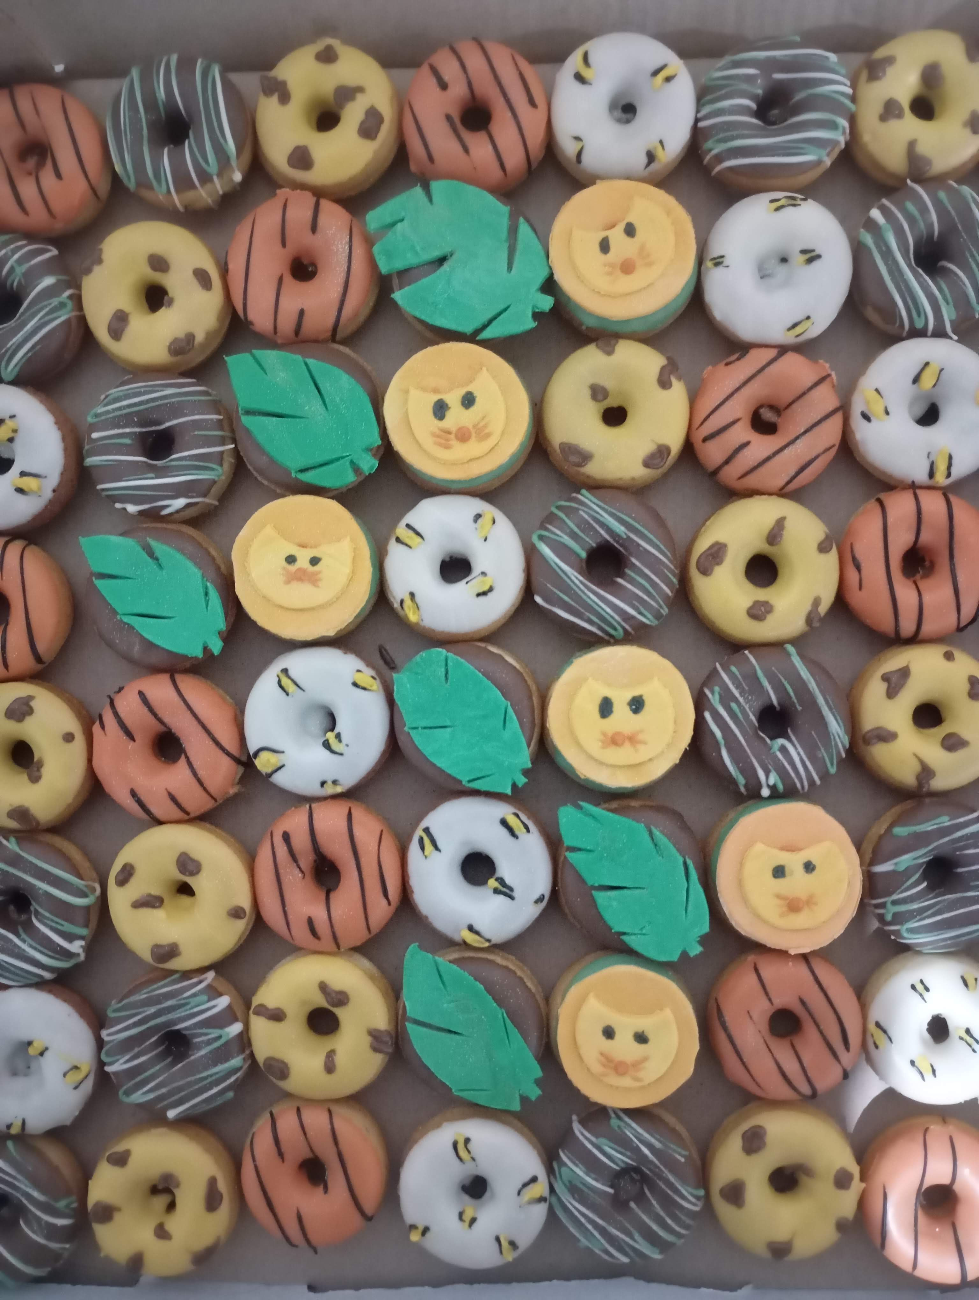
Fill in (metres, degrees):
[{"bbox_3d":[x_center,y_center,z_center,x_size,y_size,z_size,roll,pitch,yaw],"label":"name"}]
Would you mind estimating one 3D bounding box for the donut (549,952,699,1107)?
[{"bbox_3d":[0.051,0.144,0.405,0.056,0.029,0.056,0,88,1],"label":"donut"}]

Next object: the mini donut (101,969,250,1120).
[{"bbox_3d":[-0.116,0.145,0.389,0.052,0.025,0.052,0,88,1],"label":"mini donut"}]

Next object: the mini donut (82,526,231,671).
[{"bbox_3d":[-0.124,-0.020,0.395,0.055,0.027,0.054,0,88,1],"label":"mini donut"}]

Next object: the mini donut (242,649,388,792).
[{"bbox_3d":[-0.068,0.028,0.413,0.057,0.026,0.057,0,88,1],"label":"mini donut"}]

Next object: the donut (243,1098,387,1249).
[{"bbox_3d":[-0.068,0.202,0.407,0.056,0.026,0.056,0,88,1],"label":"donut"}]

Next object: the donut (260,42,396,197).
[{"bbox_3d":[-0.061,-0.202,0.400,0.054,0.025,0.056,0,88,1],"label":"donut"}]

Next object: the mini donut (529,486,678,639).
[{"bbox_3d":[0.045,-0.034,0.413,0.058,0.026,0.058,0,88,1],"label":"mini donut"}]

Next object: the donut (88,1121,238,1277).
[{"bbox_3d":[-0.110,0.185,0.355,0.051,0.022,0.051,0,86,3],"label":"donut"}]

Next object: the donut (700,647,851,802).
[{"bbox_3d":[0.102,0.026,0.378,0.054,0.025,0.054,0,90,3],"label":"donut"}]

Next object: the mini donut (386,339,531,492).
[{"bbox_3d":[-0.012,-0.090,0.415,0.057,0.029,0.057,0,88,1],"label":"mini donut"}]

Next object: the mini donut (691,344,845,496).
[{"bbox_3d":[0.103,-0.086,0.394,0.055,0.025,0.053,0,88,1],"label":"mini donut"}]

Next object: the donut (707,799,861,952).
[{"bbox_3d":[0.105,0.081,0.376,0.053,0.027,0.053,0,90,3],"label":"donut"}]

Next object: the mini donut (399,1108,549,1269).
[{"bbox_3d":[-0.006,0.207,0.406,0.057,0.026,0.057,0,88,1],"label":"mini donut"}]

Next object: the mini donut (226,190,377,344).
[{"bbox_3d":[-0.071,-0.145,0.398,0.056,0.025,0.056,0,88,1],"label":"mini donut"}]

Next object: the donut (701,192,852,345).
[{"bbox_3d":[0.107,-0.143,0.395,0.054,0.025,0.055,0,88,1],"label":"donut"}]

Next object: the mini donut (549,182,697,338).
[{"bbox_3d":[0.048,-0.141,0.380,0.053,0.027,0.053,0,90,3],"label":"mini donut"}]

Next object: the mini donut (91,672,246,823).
[{"bbox_3d":[-0.119,0.036,0.393,0.055,0.025,0.055,0,88,1],"label":"mini donut"}]

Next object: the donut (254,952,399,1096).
[{"bbox_3d":[-0.061,0.138,0.388,0.052,0.025,0.052,0,88,1],"label":"donut"}]

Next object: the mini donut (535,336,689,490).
[{"bbox_3d":[0.049,-0.093,0.415,0.058,0.026,0.058,0,88,1],"label":"mini donut"}]

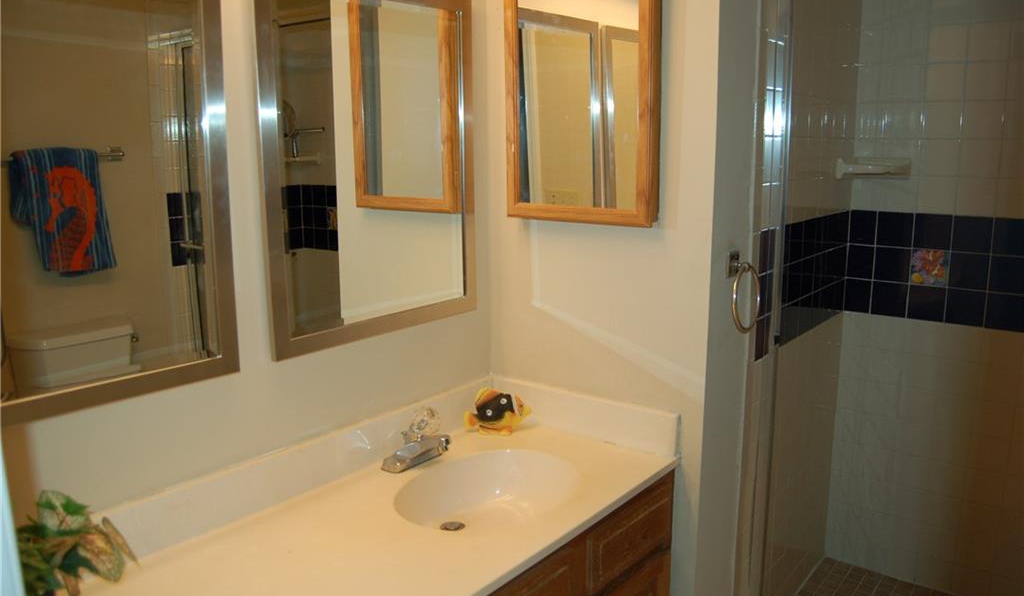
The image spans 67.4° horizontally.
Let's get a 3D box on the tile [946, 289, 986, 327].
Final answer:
[{"bbox_3d":[1.381,0.029,2.331,0.108,0.108,0.010,8,15,39],"label":"tile"}]

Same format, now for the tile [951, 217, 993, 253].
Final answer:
[{"bbox_3d":[1.376,-0.189,2.289,0.108,0.108,0.010,8,15,39],"label":"tile"}]

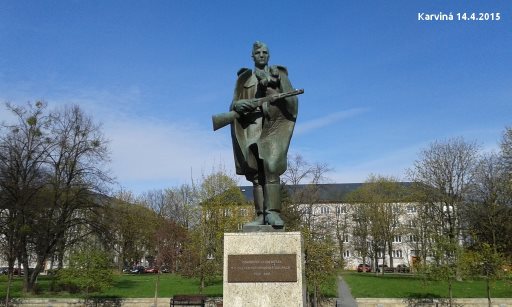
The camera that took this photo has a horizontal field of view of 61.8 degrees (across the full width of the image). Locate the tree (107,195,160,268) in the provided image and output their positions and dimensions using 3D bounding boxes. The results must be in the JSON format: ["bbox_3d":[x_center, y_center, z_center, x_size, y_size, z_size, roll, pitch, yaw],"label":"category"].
[{"bbox_3d":[-19.586,12.886,68.946,8.510,12.640,8.510,0,-14,0],"label":"tree"}]

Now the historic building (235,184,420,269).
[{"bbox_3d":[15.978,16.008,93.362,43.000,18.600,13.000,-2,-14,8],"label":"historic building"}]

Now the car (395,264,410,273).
[{"bbox_3d":[26.135,20.514,76.299,1.780,1.470,4.200,0,-14,0],"label":"car"}]

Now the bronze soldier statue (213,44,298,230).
[{"bbox_3d":[0.024,-0.380,6.698,1.320,3.070,0.970,-1,-14,5],"label":"bronze soldier statue"}]

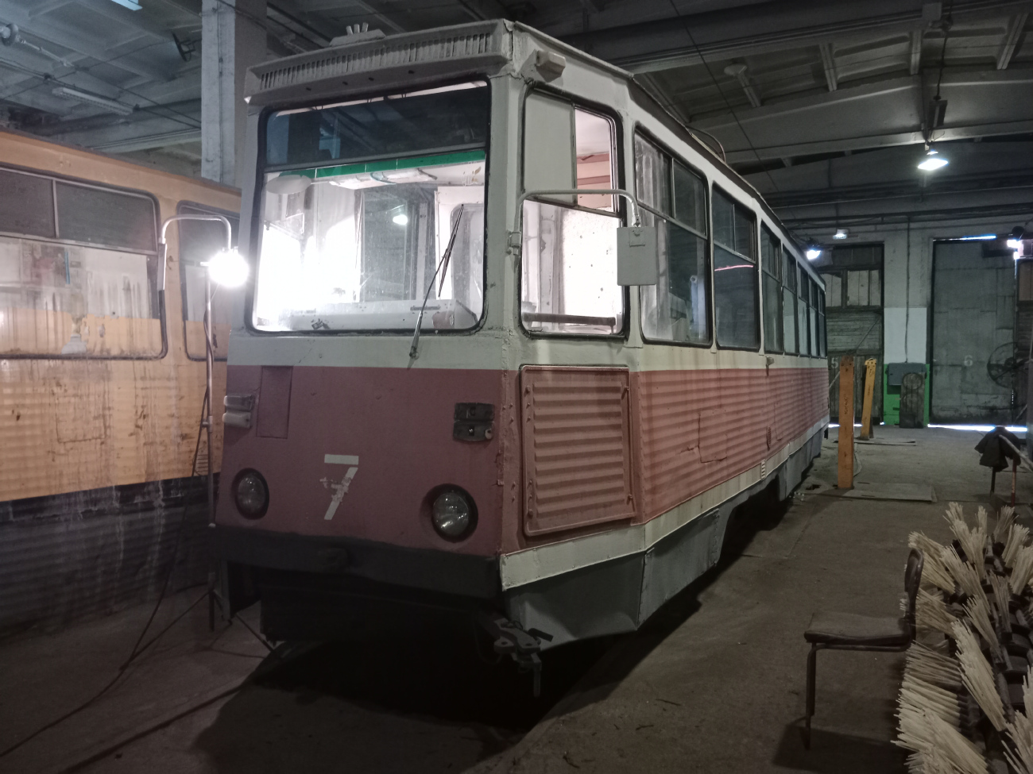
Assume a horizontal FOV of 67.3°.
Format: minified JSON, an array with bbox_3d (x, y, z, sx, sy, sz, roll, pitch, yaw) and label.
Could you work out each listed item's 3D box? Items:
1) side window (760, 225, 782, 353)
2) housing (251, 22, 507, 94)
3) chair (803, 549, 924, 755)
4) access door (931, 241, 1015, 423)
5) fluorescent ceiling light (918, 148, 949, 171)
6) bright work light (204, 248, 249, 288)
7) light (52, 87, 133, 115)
[{"bbox_3d":[2.420,-0.900,7.350,0.060,1.140,1.230,1,2,26],"label":"side window"},{"bbox_3d":[-0.672,-1.530,3.670,1.380,0.160,0.110,1,2,24],"label":"housing"},{"bbox_3d":[1.450,1.070,3.260,0.470,0.790,0.370,1,2,13],"label":"chair"},{"bbox_3d":[11.770,-1.425,20.000,1.830,4.720,0.120,1,2,25],"label":"access door"},{"bbox_3d":[7.520,-4.100,14.000,0.540,0.360,0.500,1,2,25],"label":"fluorescent ceiling light"},{"bbox_3d":[-1.570,-0.645,4.200,0.220,0.200,0.150,0,2,-30],"label":"bright work light"},{"bbox_3d":[-6.840,-4.650,12.600,0.230,0.130,1.250,1,2,28],"label":"light"}]

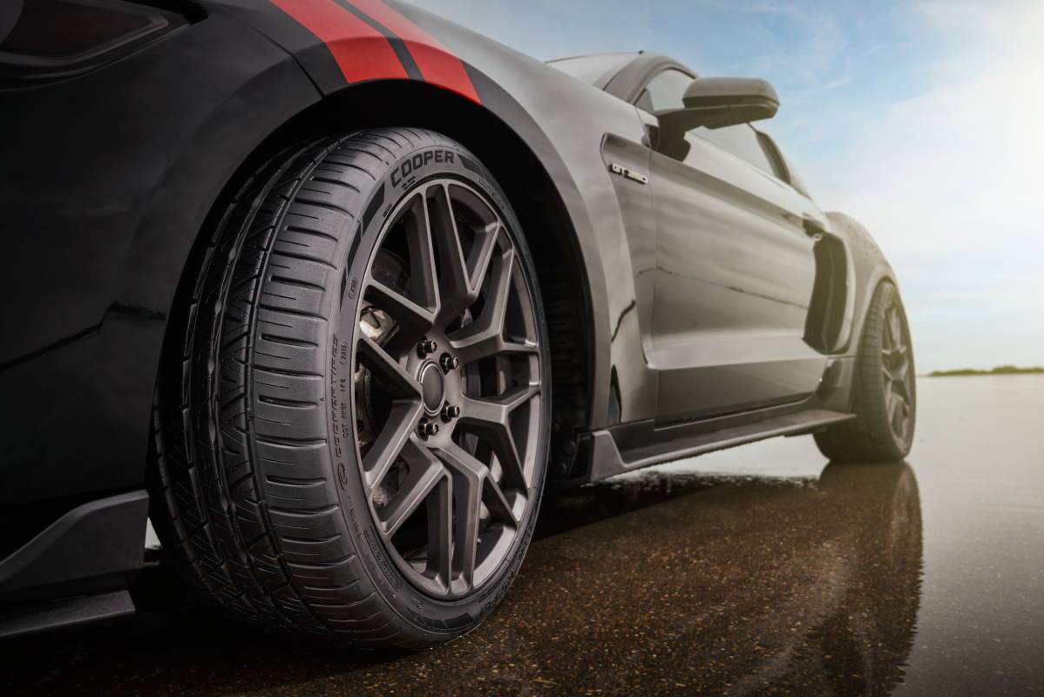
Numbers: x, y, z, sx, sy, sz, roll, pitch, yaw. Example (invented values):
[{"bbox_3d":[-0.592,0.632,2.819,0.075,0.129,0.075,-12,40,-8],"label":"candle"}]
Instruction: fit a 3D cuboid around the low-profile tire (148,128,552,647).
[{"bbox_3d":[-0.188,0.053,1.152,0.275,0.680,0.680,-2,-3,22],"label":"low-profile tire"}]

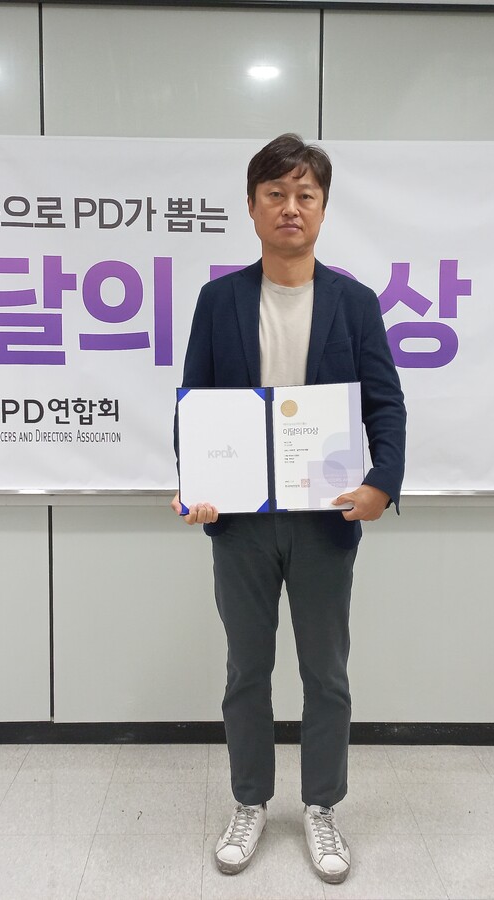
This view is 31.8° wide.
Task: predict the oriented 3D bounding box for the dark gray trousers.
[{"bbox_3d":[0.095,0.525,2.319,0.390,0.910,0.260,1,5,3],"label":"dark gray trousers"}]

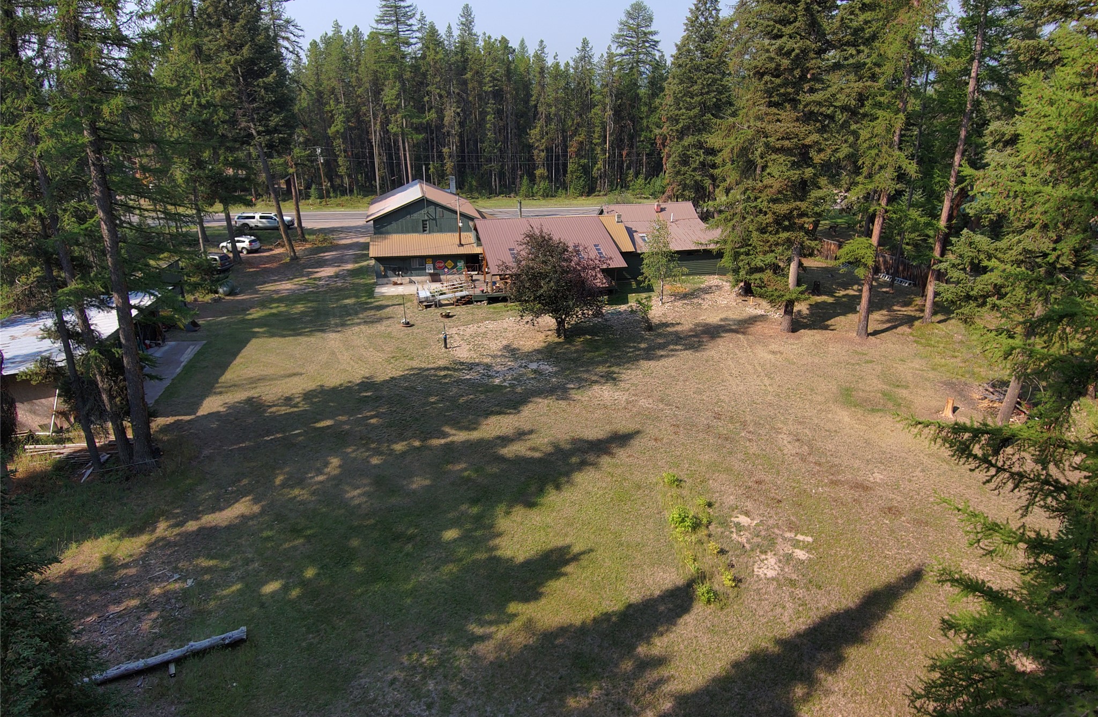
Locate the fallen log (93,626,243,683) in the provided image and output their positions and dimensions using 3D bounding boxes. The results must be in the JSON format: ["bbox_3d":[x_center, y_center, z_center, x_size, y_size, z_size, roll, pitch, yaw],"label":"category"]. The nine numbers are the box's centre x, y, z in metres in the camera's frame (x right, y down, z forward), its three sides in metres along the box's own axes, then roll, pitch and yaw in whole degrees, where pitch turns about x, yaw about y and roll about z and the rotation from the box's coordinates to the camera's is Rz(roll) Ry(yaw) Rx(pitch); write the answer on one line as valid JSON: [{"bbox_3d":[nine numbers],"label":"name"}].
[{"bbox_3d":[-10.449,8.241,18.549,3.732,0.340,0.380,-9,22,-23],"label":"fallen log"}]

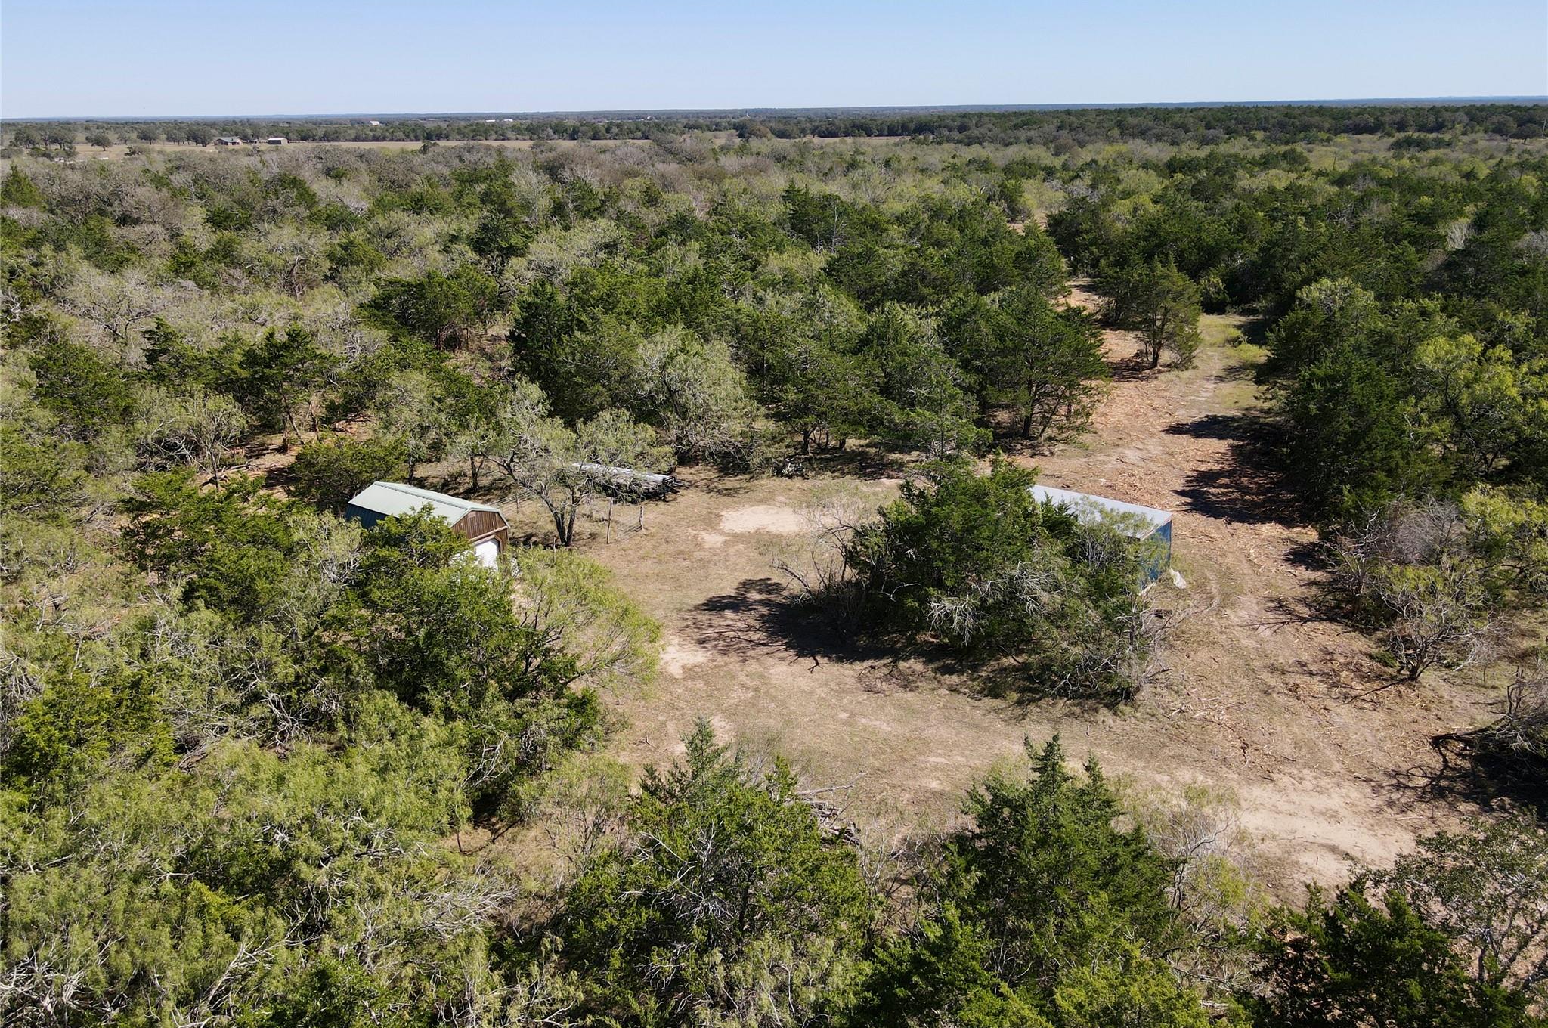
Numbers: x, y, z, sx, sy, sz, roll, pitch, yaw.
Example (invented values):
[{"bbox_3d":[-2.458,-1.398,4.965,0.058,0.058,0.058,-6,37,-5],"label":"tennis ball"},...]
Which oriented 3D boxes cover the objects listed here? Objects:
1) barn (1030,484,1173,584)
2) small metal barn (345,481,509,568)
[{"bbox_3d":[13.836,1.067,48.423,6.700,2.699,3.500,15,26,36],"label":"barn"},{"bbox_3d":[-15.562,0.912,48.140,6.592,3.816,3.920,14,25,33],"label":"small metal barn"}]

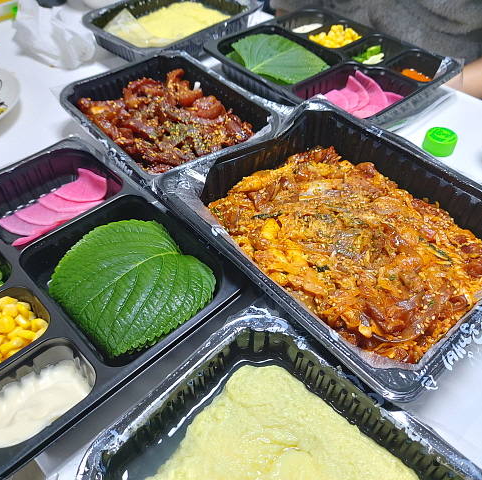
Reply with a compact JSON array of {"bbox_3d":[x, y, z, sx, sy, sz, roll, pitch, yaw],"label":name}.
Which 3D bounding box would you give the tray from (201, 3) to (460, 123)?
[{"bbox_3d":[0.104,-0.203,0.564,0.194,0.043,0.248,-33,54,-26],"label":"tray"}]

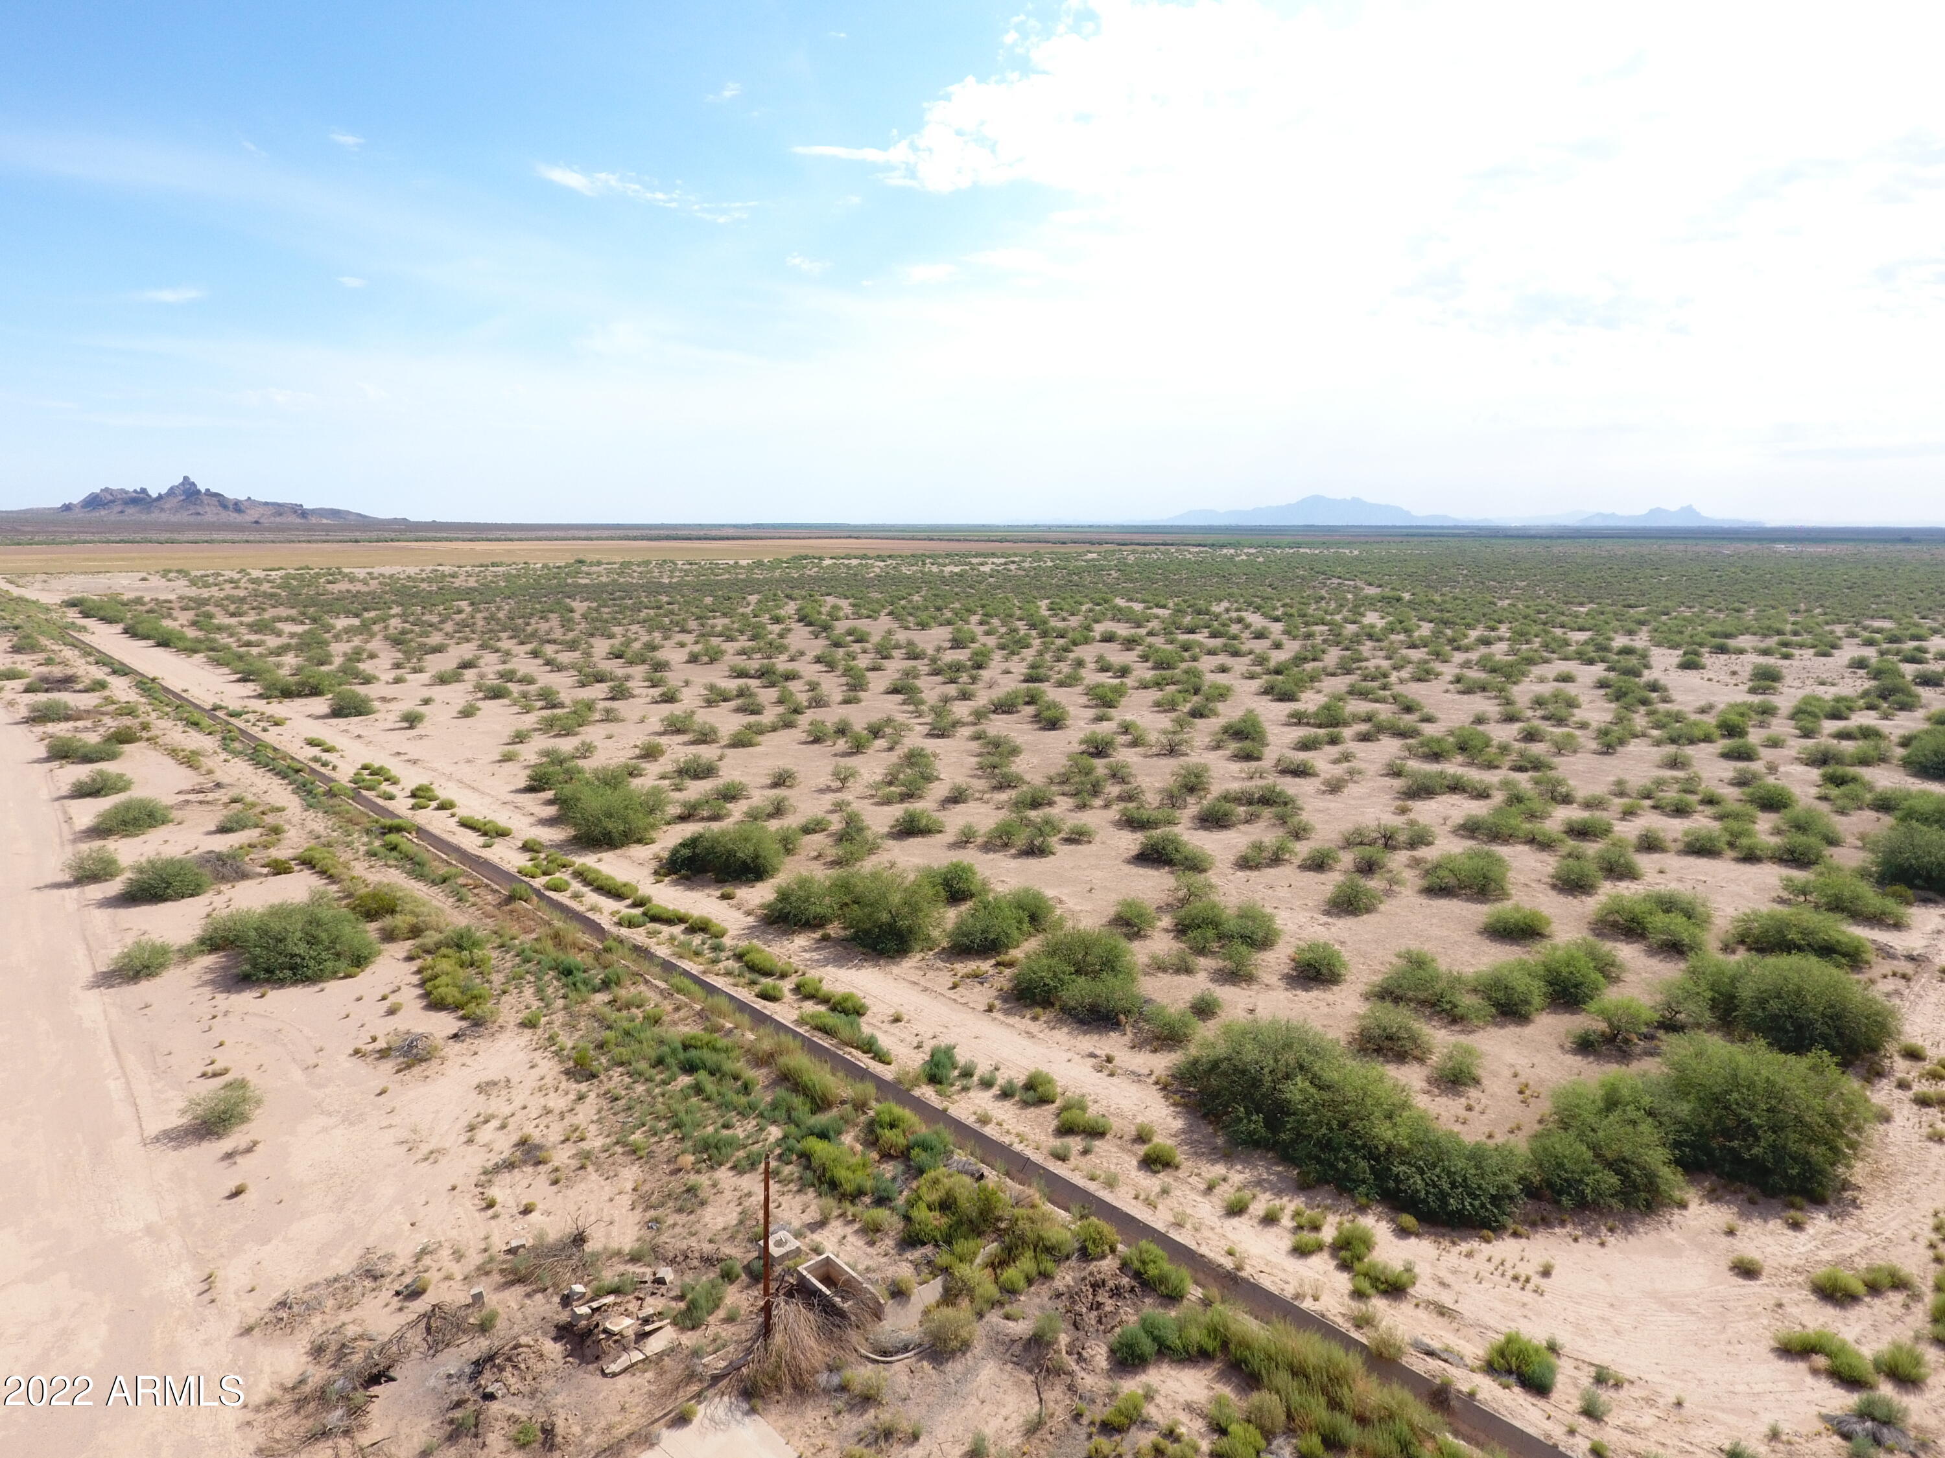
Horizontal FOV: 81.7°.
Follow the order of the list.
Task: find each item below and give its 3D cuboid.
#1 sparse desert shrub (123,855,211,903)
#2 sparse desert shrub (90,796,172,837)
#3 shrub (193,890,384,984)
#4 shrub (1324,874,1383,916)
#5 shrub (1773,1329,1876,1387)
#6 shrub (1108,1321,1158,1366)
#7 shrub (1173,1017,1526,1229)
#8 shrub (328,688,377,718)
[{"bbox_3d":[-40.379,7.399,56.367,3.671,1.932,3.230,-7,13,-36],"label":"sparse desert shrub"},{"bbox_3d":[-50.752,5.135,67.827,3.981,2.204,3.504,-8,13,-37],"label":"sparse desert shrub"},{"bbox_3d":[-24.917,7.414,41.155,5.738,2.658,3.730,-6,12,-32],"label":"shrub"},{"bbox_3d":[18.599,7.966,54.801,2.743,1.706,2.414,4,11,19],"label":"shrub"},{"bbox_3d":[18.890,13.902,24.945,1.841,0.776,0.829,9,13,39],"label":"shrub"},{"bbox_3d":[3.649,13.809,25.333,1.086,0.735,0.869,2,11,9],"label":"shrub"},{"bbox_3d":[10.511,10.857,32.718,4.789,3.922,10.643,-10,15,-44],"label":"shrub"},{"bbox_3d":[-60.071,-2.672,108.869,4.003,2.738,3.523,-6,12,-29],"label":"shrub"}]

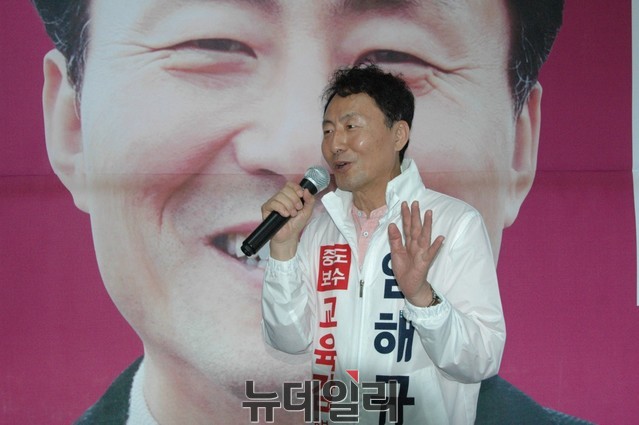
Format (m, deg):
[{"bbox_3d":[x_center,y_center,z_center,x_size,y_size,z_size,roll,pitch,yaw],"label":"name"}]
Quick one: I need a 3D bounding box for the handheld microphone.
[{"bbox_3d":[-0.067,-0.004,1.605,0.052,0.237,0.052,44,-12,0],"label":"handheld microphone"}]

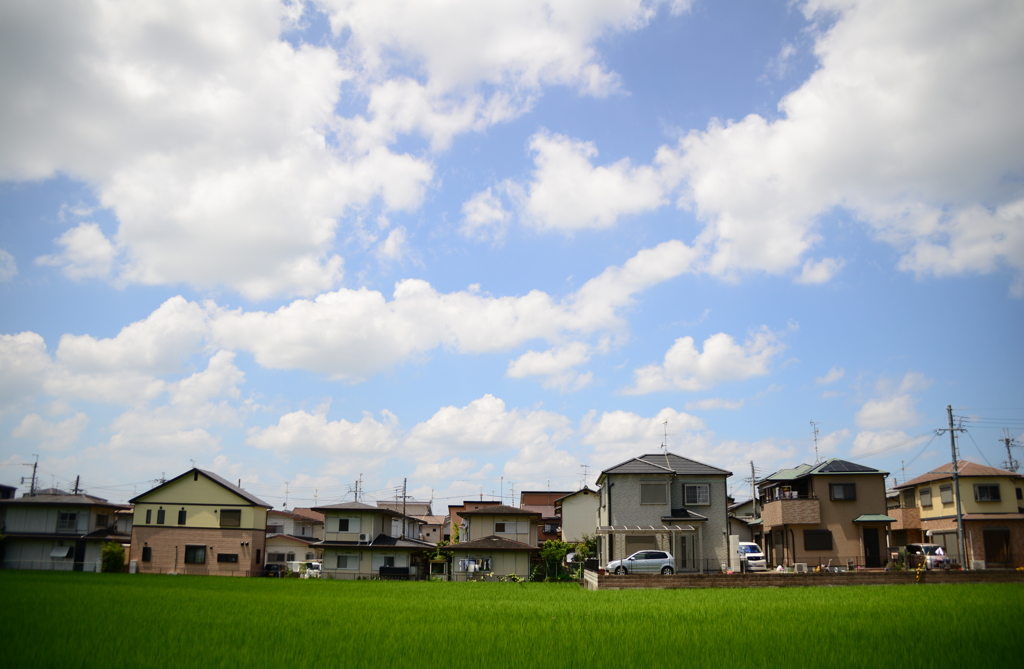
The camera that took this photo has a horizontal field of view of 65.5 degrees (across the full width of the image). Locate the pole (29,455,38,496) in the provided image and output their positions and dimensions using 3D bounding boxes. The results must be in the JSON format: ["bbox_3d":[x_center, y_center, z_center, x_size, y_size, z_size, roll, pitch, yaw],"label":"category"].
[{"bbox_3d":[-52.756,19.365,88.000,1.500,10.800,0.600,1,-14,0],"label":"pole"}]

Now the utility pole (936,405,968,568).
[{"bbox_3d":[27.903,9.461,50.000,1.900,10.300,0.600,1,-14,0],"label":"utility pole"}]

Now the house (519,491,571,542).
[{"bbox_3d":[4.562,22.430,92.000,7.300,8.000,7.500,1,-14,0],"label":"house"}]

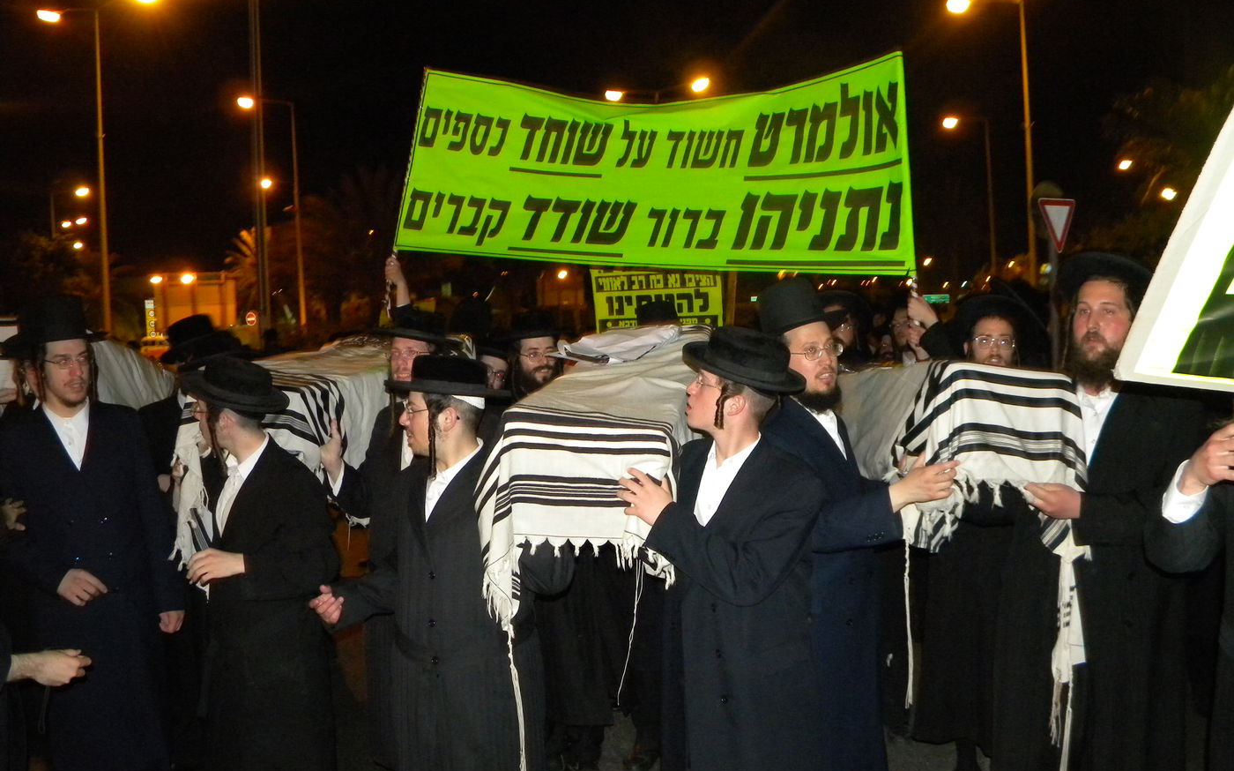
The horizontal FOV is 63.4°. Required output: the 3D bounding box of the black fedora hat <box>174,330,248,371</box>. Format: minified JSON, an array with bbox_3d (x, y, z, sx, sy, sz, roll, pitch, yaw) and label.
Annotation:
[{"bbox_3d":[-1.702,-0.136,4.200,0.340,0.130,0.310,-16,8,-31],"label":"black fedora hat"}]

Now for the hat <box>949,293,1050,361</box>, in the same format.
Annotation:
[{"bbox_3d":[1.310,-0.200,3.420,0.330,0.140,0.350,-3,-17,1],"label":"hat"}]

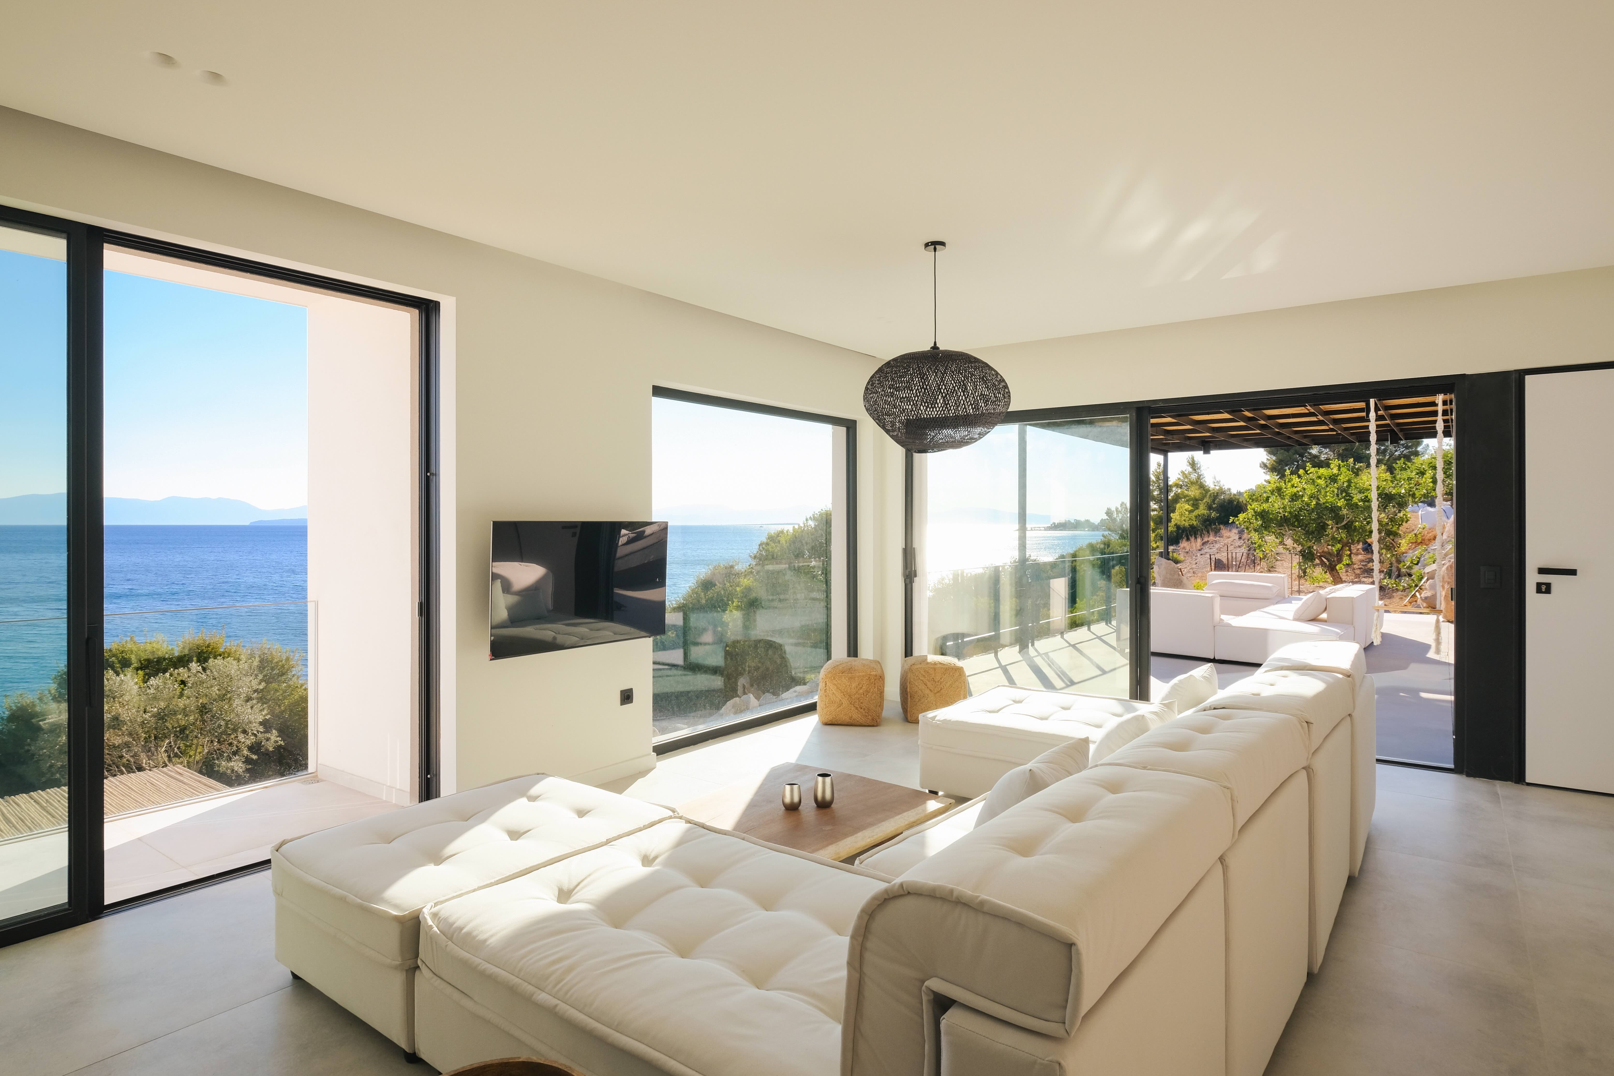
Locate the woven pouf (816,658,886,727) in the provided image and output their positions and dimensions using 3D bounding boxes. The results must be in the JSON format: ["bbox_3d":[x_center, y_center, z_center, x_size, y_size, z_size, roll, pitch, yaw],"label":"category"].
[{"bbox_3d":[0.330,1.078,6.087,0.450,0.430,0.440,0,1,8],"label":"woven pouf"}]

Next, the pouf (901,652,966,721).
[{"bbox_3d":[0.899,1.080,6.148,0.450,0.425,0.440,0,1,4],"label":"pouf"}]

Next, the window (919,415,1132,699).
[{"bbox_3d":[1.526,0.195,6.282,1.761,2.170,0.100,1,1,36],"label":"window"}]

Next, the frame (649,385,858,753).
[{"bbox_3d":[-0.304,0.186,5.888,0.100,2.200,2.231,1,1,37],"label":"frame"}]

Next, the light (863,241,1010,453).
[{"bbox_3d":[0.607,-0.892,3.996,0.684,0.966,0.684,0,1,0],"label":"light"}]

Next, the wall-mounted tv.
[{"bbox_3d":[-1.145,0.234,4.381,0.060,0.642,1.100,3,3,37],"label":"wall-mounted tv"}]

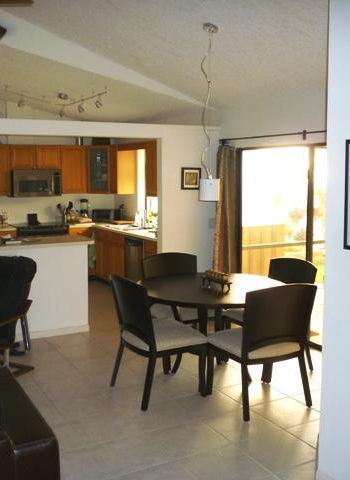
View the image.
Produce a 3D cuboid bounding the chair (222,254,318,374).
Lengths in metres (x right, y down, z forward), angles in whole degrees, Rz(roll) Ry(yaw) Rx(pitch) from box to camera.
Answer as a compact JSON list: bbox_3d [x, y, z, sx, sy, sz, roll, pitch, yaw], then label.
[{"bbox_3d":[0.792,0.640,4.624,0.607,0.921,0.567,-5,7,-31],"label":"chair"}]

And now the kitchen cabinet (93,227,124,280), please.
[{"bbox_3d":[-0.707,0.267,8.224,0.590,0.870,1.080,-4,8,-28],"label":"kitchen cabinet"}]

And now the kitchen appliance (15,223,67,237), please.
[{"bbox_3d":[-2.135,0.237,8.480,0.770,0.930,0.660,-4,7,-28],"label":"kitchen appliance"}]

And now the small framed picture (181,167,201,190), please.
[{"bbox_3d":[0.205,-0.727,6.380,0.272,0.270,0.025,-4,8,-28],"label":"small framed picture"}]

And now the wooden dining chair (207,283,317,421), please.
[{"bbox_3d":[0.619,0.725,3.885,0.567,0.921,0.618,-4,7,-25],"label":"wooden dining chair"}]

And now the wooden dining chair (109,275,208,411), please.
[{"bbox_3d":[-0.138,0.710,4.091,0.607,0.921,0.567,-5,7,-31],"label":"wooden dining chair"}]

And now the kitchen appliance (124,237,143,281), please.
[{"bbox_3d":[-0.307,0.354,7.383,0.580,0.840,0.600,-4,7,-28],"label":"kitchen appliance"}]

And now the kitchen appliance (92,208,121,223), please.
[{"bbox_3d":[-1.146,-0.412,8.982,0.385,0.223,0.270,2,7,16],"label":"kitchen appliance"}]

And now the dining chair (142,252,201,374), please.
[{"bbox_3d":[0.084,0.619,4.879,0.567,0.921,0.607,-4,7,-28],"label":"dining chair"}]

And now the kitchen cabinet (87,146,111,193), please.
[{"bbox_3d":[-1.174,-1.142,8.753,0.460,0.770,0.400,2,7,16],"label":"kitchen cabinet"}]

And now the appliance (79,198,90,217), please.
[{"bbox_3d":[-1.479,-0.463,8.769,0.170,0.380,0.180,-4,8,-28],"label":"appliance"}]

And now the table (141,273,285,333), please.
[{"bbox_3d":[0.305,0.770,4.515,1.220,0.760,1.220,-4,8,-28],"label":"table"}]

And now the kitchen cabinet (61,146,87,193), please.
[{"bbox_3d":[-1.682,-1.140,8.780,0.420,0.770,0.330,-4,7,-28],"label":"kitchen cabinet"}]

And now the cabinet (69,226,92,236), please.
[{"bbox_3d":[-1.609,0.224,8.770,0.420,0.880,0.600,-4,7,-28],"label":"cabinet"}]

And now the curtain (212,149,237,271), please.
[{"bbox_3d":[0.590,-0.095,6.164,0.130,2.040,0.430,-4,8,-28],"label":"curtain"}]

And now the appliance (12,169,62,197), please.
[{"bbox_3d":[-2.179,-0.887,8.392,0.750,0.410,0.400,-4,8,-28],"label":"appliance"}]

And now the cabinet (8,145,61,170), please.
[{"bbox_3d":[-2.193,-1.281,8.378,0.775,0.385,0.340,-4,8,-28],"label":"cabinet"}]

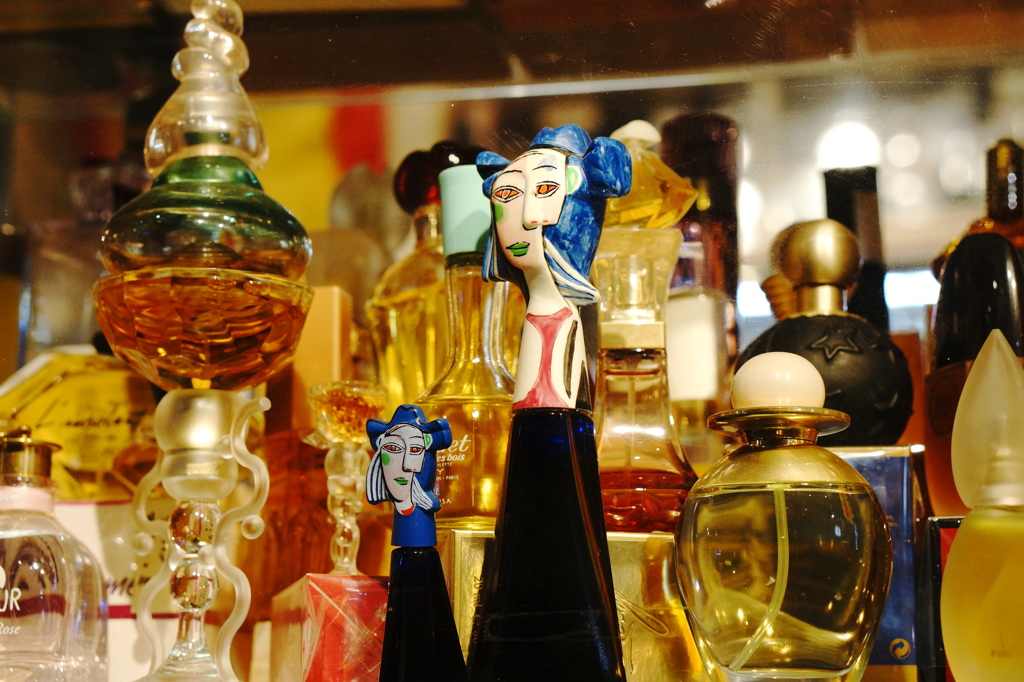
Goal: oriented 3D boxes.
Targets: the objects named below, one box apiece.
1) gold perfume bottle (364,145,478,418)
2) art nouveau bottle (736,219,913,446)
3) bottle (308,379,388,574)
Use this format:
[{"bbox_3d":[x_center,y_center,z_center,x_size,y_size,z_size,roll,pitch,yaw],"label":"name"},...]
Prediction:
[{"bbox_3d":[-0.021,-0.005,0.685,0.051,0.123,0.044,0,-11,0],"label":"gold perfume bottle"},{"bbox_3d":[0.098,0.002,0.670,0.055,0.082,0.052,0,-11,0],"label":"art nouveau bottle"},{"bbox_3d":[-0.048,0.041,0.620,0.024,0.060,0.023,0,-11,0],"label":"bottle"}]

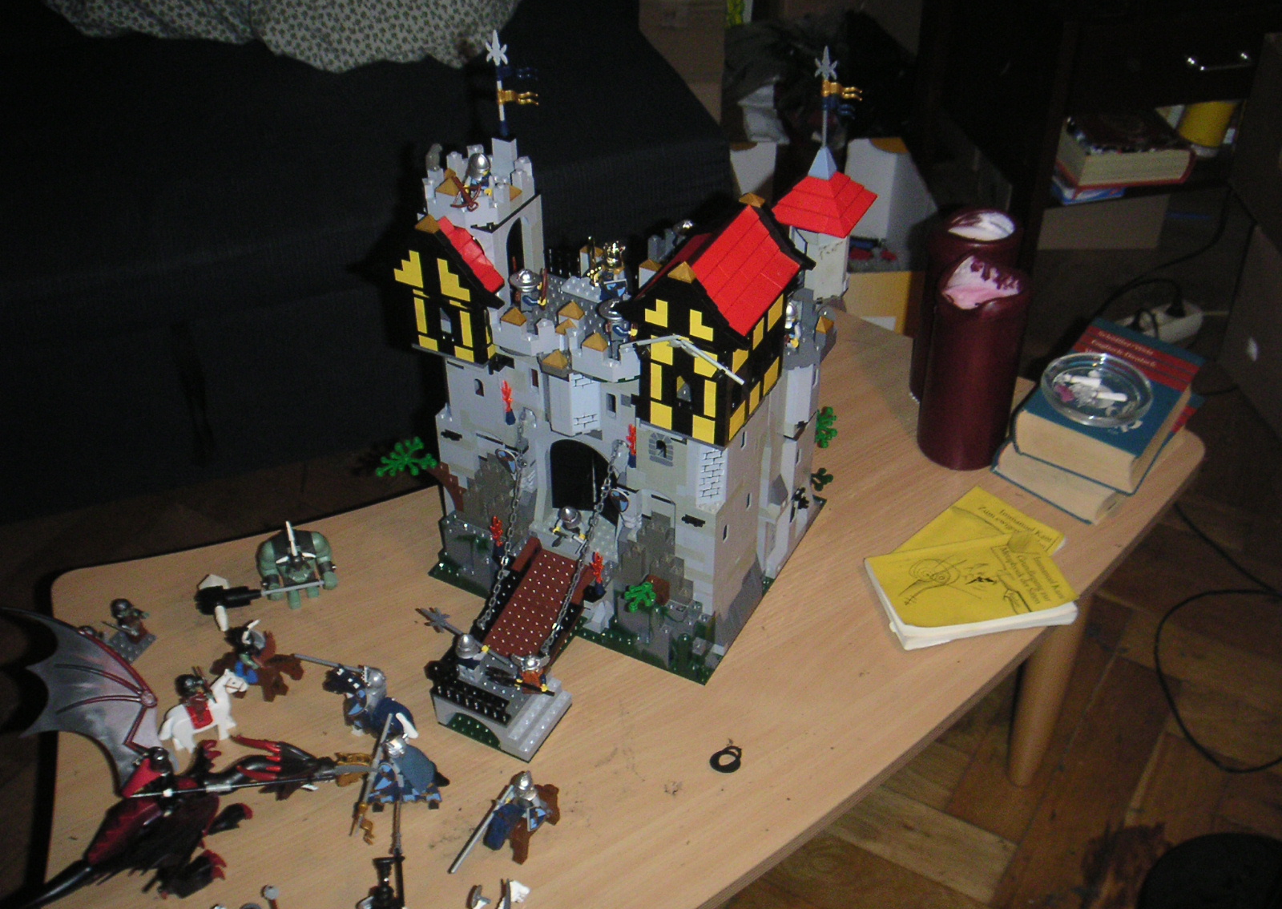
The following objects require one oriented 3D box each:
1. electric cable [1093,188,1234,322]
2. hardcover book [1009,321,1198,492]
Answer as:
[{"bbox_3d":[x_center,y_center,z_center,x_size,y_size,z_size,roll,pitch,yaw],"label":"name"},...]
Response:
[{"bbox_3d":[0.905,-0.359,2.397,0.130,0.050,0.500,28,47,30],"label":"electric cable"},{"bbox_3d":[0.416,-0.047,1.250,0.105,0.040,0.171,24,45,26],"label":"hardcover book"}]

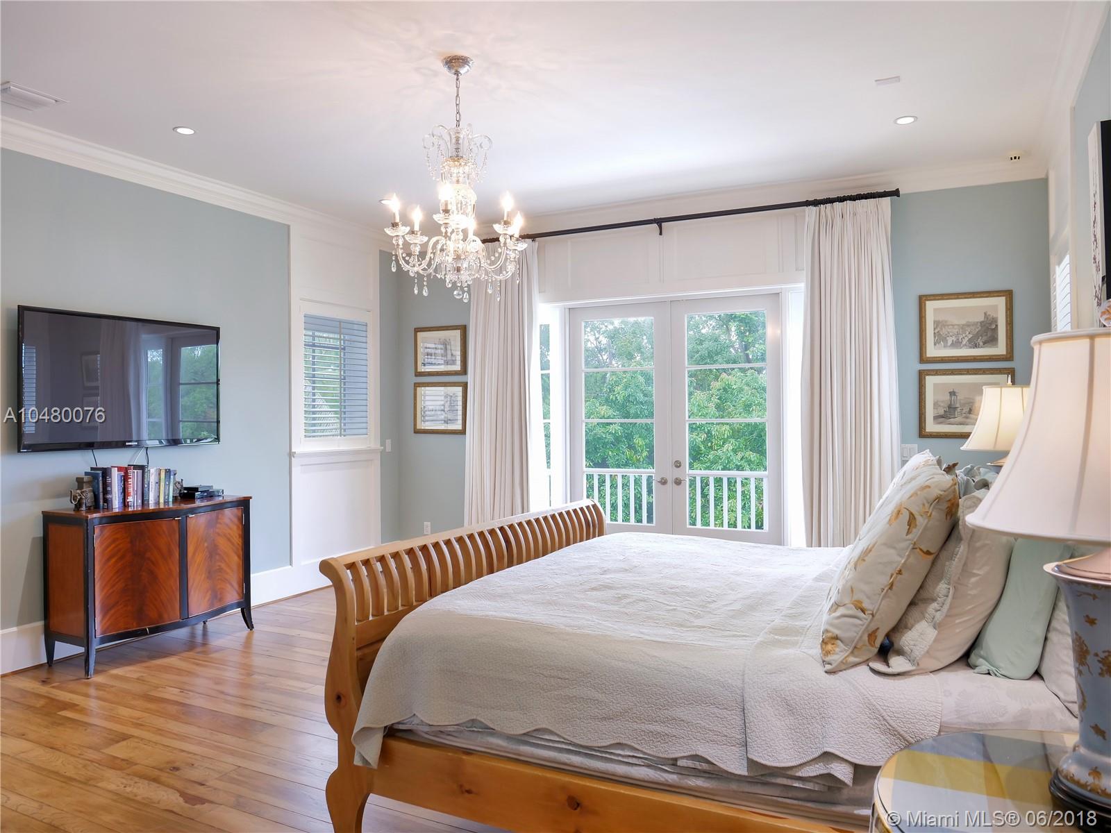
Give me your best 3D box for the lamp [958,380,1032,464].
[{"bbox_3d":[2.182,0.217,3.700,0.410,0.830,0.410,0,0,27],"label":"lamp"}]

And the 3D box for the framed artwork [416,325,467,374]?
[{"bbox_3d":[-1.097,-0.624,7.346,0.585,0.470,0.030,0,0,27],"label":"framed artwork"}]

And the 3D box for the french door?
[{"bbox_3d":[0.967,0.252,6.544,1.863,2.448,0.080,0,0,26],"label":"french door"}]

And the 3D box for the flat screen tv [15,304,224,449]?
[{"bbox_3d":[-2.811,-0.220,5.069,0.060,0.845,1.370,0,0,27],"label":"flat screen tv"}]

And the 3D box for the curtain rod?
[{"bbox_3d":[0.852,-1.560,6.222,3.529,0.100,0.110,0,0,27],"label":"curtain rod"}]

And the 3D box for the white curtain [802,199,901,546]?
[{"bbox_3d":[2.123,-0.037,5.549,0.624,2.992,0.170,0,0,27],"label":"white curtain"}]

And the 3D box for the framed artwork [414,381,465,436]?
[{"bbox_3d":[-1.124,-0.084,7.399,0.595,0.508,0.035,0,0,26],"label":"framed artwork"}]

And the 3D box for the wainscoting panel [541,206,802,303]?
[{"bbox_3d":[0.870,-1.290,6.327,2.500,0.580,0.040,0,0,27],"label":"wainscoting panel"}]

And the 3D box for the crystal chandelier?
[{"bbox_3d":[-0.487,-1.165,3.810,0.710,1.190,0.710,0,0,0],"label":"crystal chandelier"}]

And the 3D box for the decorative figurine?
[{"bbox_3d":[-2.888,0.469,4.698,0.085,0.205,0.115,0,0,28],"label":"decorative figurine"}]

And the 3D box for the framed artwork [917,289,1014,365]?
[{"bbox_3d":[2.823,-0.613,5.312,0.565,0.475,0.030,0,0,27],"label":"framed artwork"}]

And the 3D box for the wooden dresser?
[{"bbox_3d":[-2.561,1.033,4.966,0.530,0.925,1.170,0,0,28],"label":"wooden dresser"}]

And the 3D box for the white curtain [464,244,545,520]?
[{"bbox_3d":[-0.481,-0.044,6.974,0.750,3.060,0.180,0,0,26],"label":"white curtain"}]

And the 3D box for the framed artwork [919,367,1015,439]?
[{"bbox_3d":[2.830,-0.097,5.312,0.575,0.475,0.030,0,0,27],"label":"framed artwork"}]

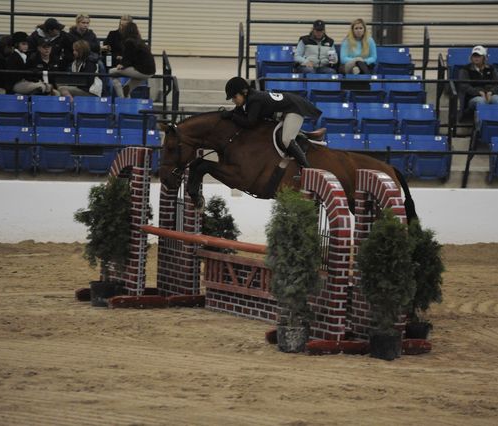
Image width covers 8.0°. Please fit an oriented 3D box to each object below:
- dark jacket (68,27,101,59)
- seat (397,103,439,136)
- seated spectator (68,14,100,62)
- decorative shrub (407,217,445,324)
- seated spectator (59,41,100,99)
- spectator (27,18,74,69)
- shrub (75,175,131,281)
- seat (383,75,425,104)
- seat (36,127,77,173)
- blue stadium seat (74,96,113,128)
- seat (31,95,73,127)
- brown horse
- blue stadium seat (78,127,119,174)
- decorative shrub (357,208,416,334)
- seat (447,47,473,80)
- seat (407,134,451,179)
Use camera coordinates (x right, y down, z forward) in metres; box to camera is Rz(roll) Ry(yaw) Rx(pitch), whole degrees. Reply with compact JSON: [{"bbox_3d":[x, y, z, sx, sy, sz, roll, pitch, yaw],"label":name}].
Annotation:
[{"bbox_3d":[-2.248,-2.262,48.413,0.480,0.580,0.360,0,4,-15],"label":"dark jacket"},{"bbox_3d":[2.090,-1.032,44.200,0.500,0.660,0.450,1,4,-9],"label":"seat"},{"bbox_3d":[-2.147,-2.006,46.660,0.500,1.200,0.720,1,4,-12],"label":"seated spectator"},{"bbox_3d":[1.554,0.579,32.066,0.460,1.040,0.460,1,4,0],"label":"decorative shrub"},{"bbox_3d":[-2.195,-1.635,45.747,0.720,1.170,0.500,-2,5,-41],"label":"seated spectator"},{"bbox_3d":[-2.689,-2.125,48.263,0.580,1.080,0.720,0,4,-14],"label":"spectator"},{"bbox_3d":[-1.403,0.187,36.000,0.680,1.120,0.660,1,4,-7],"label":"shrub"},{"bbox_3d":[2.024,-1.477,46.363,0.510,0.610,0.420,1,4,-6],"label":"seat"},{"bbox_3d":[-2.492,-0.792,46.000,0.520,0.670,0.420,1,4,-7],"label":"seat"},{"bbox_3d":[-1.906,-1.101,43.700,0.500,0.660,0.450,1,4,-9],"label":"blue stadium seat"},{"bbox_3d":[-2.595,-1.212,46.818,0.520,0.670,0.420,1,4,-7],"label":"seat"},{"bbox_3d":[0.355,-0.434,32.800,2.450,1.030,0.580,0,5,-24],"label":"brown horse"},{"bbox_3d":[-1.945,-0.778,46.073,0.520,0.670,0.420,1,4,-7],"label":"blue stadium seat"},{"bbox_3d":[1.153,0.491,29.800,0.480,1.040,0.480,1,4,0],"label":"decorative shrub"},{"bbox_3d":[2.810,-1.794,45.700,0.500,0.660,0.450,1,4,-9],"label":"seat"},{"bbox_3d":[2.363,-0.698,46.641,0.520,0.670,0.420,1,4,-7],"label":"seat"}]

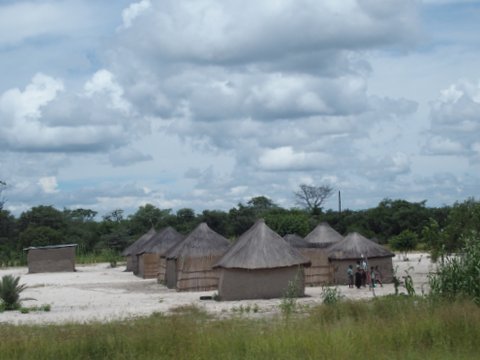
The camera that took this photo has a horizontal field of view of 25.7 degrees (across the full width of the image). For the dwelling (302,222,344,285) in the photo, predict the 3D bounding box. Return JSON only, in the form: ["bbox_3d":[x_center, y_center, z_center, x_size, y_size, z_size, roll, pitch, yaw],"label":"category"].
[{"bbox_3d":[5.376,4.659,67.601,3.700,3.900,3.700,-2,-3,4],"label":"dwelling"}]

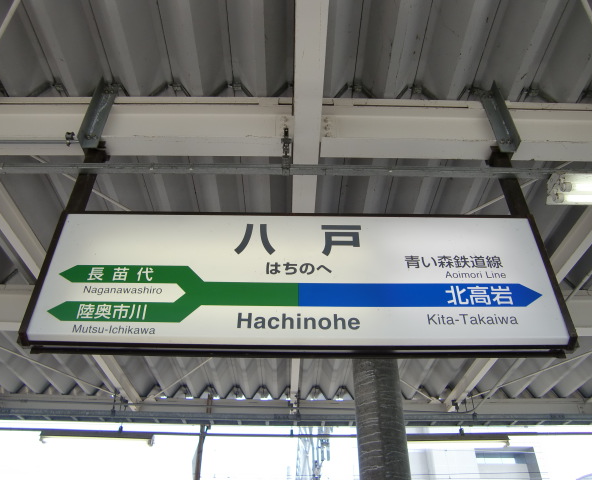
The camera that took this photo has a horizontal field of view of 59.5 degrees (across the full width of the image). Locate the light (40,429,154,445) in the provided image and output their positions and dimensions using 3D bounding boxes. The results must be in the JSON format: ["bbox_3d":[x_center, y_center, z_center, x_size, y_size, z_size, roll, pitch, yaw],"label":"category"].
[{"bbox_3d":[-2.179,2.163,5.670,1.250,0.120,0.110,0,-38,0],"label":"light"}]

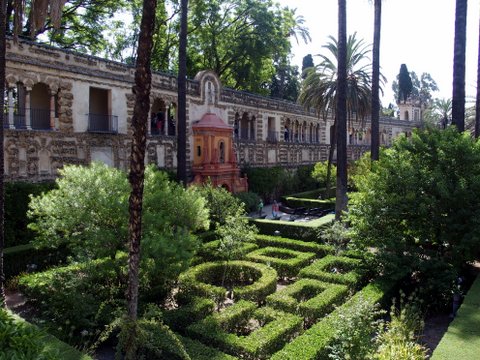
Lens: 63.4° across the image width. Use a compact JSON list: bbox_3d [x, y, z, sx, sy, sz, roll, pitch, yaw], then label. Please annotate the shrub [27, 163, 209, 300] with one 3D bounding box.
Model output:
[{"bbox_3d":[-6.146,1.938,19.481,8.500,5.530,7.200,-1,4,-17],"label":"shrub"}]

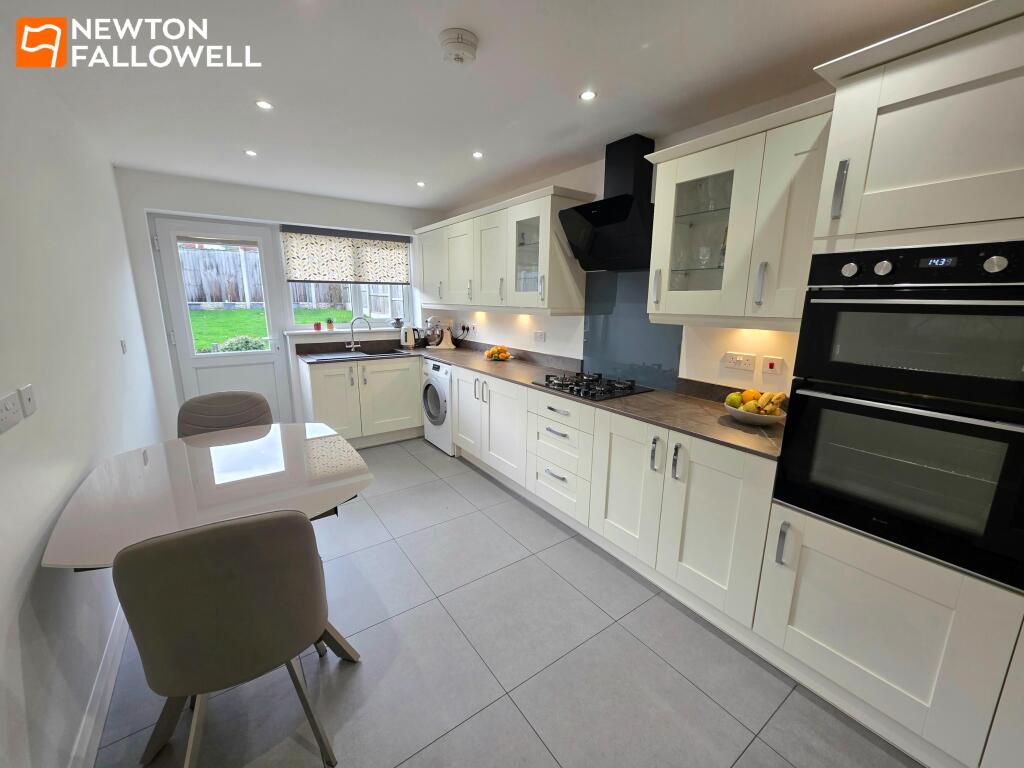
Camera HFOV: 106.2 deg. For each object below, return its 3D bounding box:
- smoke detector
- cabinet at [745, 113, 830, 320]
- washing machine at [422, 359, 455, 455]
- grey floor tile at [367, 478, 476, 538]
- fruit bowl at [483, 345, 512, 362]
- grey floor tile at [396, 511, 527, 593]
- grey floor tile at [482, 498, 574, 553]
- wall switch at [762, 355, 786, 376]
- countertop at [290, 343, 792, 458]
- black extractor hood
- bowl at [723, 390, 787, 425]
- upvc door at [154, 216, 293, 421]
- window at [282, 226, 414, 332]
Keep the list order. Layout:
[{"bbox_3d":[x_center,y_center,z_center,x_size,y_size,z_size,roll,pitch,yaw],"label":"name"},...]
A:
[{"bbox_3d":[-0.194,-1.214,1.392,0.140,0.046,0.140,0,13,0],"label":"smoke detector"},{"bbox_3d":[1.256,-0.657,1.612,0.331,0.739,0.304,-8,15,-36],"label":"cabinet"},{"bbox_3d":[-0.488,0.180,3.870,0.575,0.850,0.597,-9,15,-36],"label":"washing machine"},{"bbox_3d":[-0.652,0.865,2.765,0.600,0.010,0.600,-9,15,-36],"label":"grey floor tile"},{"bbox_3d":[-0.136,-0.293,3.631,0.260,0.130,0.260,0,12,0],"label":"fruit bowl"},{"bbox_3d":[-0.298,0.982,2.323,0.600,0.012,0.600,-9,15,-35],"label":"grey floor tile"},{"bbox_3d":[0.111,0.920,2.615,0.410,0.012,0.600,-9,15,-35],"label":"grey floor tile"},{"bbox_3d":[1.308,-0.089,1.932,0.010,0.084,0.086,-8,15,-36],"label":"wall switch"},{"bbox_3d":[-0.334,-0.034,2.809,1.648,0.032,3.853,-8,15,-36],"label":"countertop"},{"bbox_3d":[0.611,-1.067,2.297,0.390,0.712,0.580,-9,15,-36],"label":"black extractor hood"},{"bbox_3d":[1.147,0.104,1.806,0.235,0.132,0.265,-9,15,-35],"label":"bowl"},{"bbox_3d":[-2.595,-0.396,3.576,0.820,2.086,0.070,-8,15,-36],"label":"upvc door"},{"bbox_3d":[-1.696,-1.098,4.097,1.290,0.950,0.070,-8,15,-36],"label":"window"}]

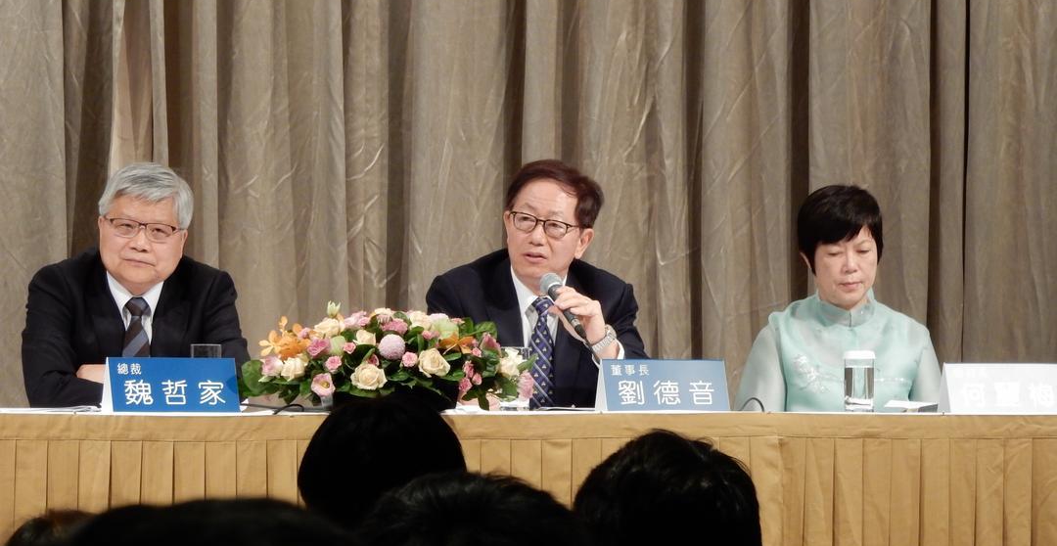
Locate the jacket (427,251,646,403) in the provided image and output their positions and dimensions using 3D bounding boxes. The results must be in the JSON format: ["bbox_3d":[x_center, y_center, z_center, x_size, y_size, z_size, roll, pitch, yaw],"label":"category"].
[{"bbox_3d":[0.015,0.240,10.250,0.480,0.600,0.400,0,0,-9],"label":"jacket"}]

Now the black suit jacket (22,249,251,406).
[{"bbox_3d":[-0.789,0.217,10.050,0.460,0.540,0.380,0,0,-9],"label":"black suit jacket"}]

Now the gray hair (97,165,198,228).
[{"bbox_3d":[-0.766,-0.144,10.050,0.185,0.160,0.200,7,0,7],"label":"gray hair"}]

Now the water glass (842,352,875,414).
[{"bbox_3d":[0.676,0.222,10.250,0.065,0.125,0.065,0,0,0],"label":"water glass"}]

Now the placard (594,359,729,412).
[{"bbox_3d":[0.261,0.222,9.850,0.250,0.102,0.080,0,0,-15],"label":"placard"}]

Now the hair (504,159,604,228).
[{"bbox_3d":[0.051,-0.152,10.200,0.180,0.165,0.205,6,0,25],"label":"hair"}]

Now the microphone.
[{"bbox_3d":[0.070,0.066,10.050,0.052,0.180,0.052,-25,-38,-13],"label":"microphone"}]

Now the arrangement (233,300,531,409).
[{"bbox_3d":[-0.281,0.166,9.950,0.560,0.215,0.330,0,0,-14],"label":"arrangement"}]

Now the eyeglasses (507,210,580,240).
[{"bbox_3d":[0.061,-0.100,10.186,0.142,0.042,0.140,12,2,18],"label":"eyeglasses"}]

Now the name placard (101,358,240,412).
[{"bbox_3d":[-0.696,0.218,9.750,0.255,0.107,0.070,0,0,-19],"label":"name placard"}]

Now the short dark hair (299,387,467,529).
[{"bbox_3d":[-0.158,0.232,5.400,0.180,0.210,0.205,0,0,-18],"label":"short dark hair"}]

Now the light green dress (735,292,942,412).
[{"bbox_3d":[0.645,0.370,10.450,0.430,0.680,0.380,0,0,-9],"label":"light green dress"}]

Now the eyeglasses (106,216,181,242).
[{"bbox_3d":[-0.765,-0.093,10.090,0.144,0.038,0.140,9,3,2],"label":"eyeglasses"}]

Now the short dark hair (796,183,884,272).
[{"bbox_3d":[0.654,-0.087,10.500,0.180,0.195,0.205,-1,12,-9],"label":"short dark hair"}]

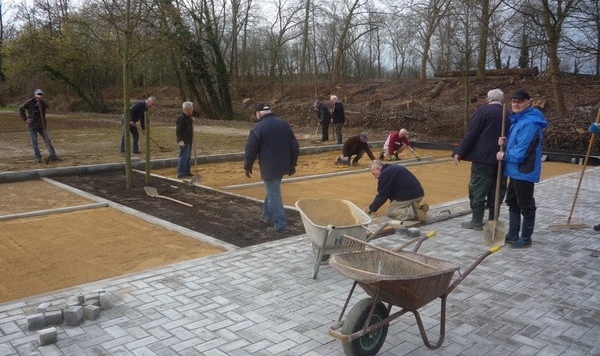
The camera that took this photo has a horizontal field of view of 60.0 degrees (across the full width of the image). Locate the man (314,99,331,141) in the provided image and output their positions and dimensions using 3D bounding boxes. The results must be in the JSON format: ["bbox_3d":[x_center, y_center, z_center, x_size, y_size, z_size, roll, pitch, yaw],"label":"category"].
[{"bbox_3d":[0.850,-2.087,18.943,0.589,1.492,0.507,-1,8,-12],"label":"man"}]

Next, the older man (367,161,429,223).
[{"bbox_3d":[1.359,0.163,7.051,0.900,0.800,0.580,5,9,30],"label":"older man"}]

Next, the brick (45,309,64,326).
[{"bbox_3d":[-1.739,0.990,3.682,0.106,0.074,0.076,-2,9,-18],"label":"brick"}]

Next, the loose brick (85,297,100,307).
[{"bbox_3d":[-1.550,0.956,3.866,0.090,0.075,0.105,0,8,-3],"label":"loose brick"}]

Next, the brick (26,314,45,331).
[{"bbox_3d":[-1.823,0.987,3.586,0.105,0.088,0.068,-5,10,-36],"label":"brick"}]

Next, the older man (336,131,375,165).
[{"bbox_3d":[1.478,-0.818,13.820,1.020,0.930,0.600,4,9,25],"label":"older man"}]

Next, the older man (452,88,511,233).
[{"bbox_3d":[2.372,-0.256,6.657,0.640,1.760,0.460,0,8,-1],"label":"older man"}]

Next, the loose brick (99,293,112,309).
[{"bbox_3d":[-1.478,0.936,3.961,0.077,0.102,0.066,-3,9,-21],"label":"loose brick"}]

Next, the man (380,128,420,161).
[{"bbox_3d":[2.809,-0.954,14.860,0.950,0.950,0.700,8,11,41],"label":"man"}]

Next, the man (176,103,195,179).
[{"bbox_3d":[-2.484,-0.830,11.251,0.386,1.611,0.487,-3,9,-24],"label":"man"}]

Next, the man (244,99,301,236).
[{"bbox_3d":[-0.351,-0.141,6.561,0.650,1.594,0.507,-4,9,-30],"label":"man"}]

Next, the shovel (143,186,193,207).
[{"bbox_3d":[-2.152,0.269,8.521,0.254,0.173,1.537,-7,11,-41],"label":"shovel"}]

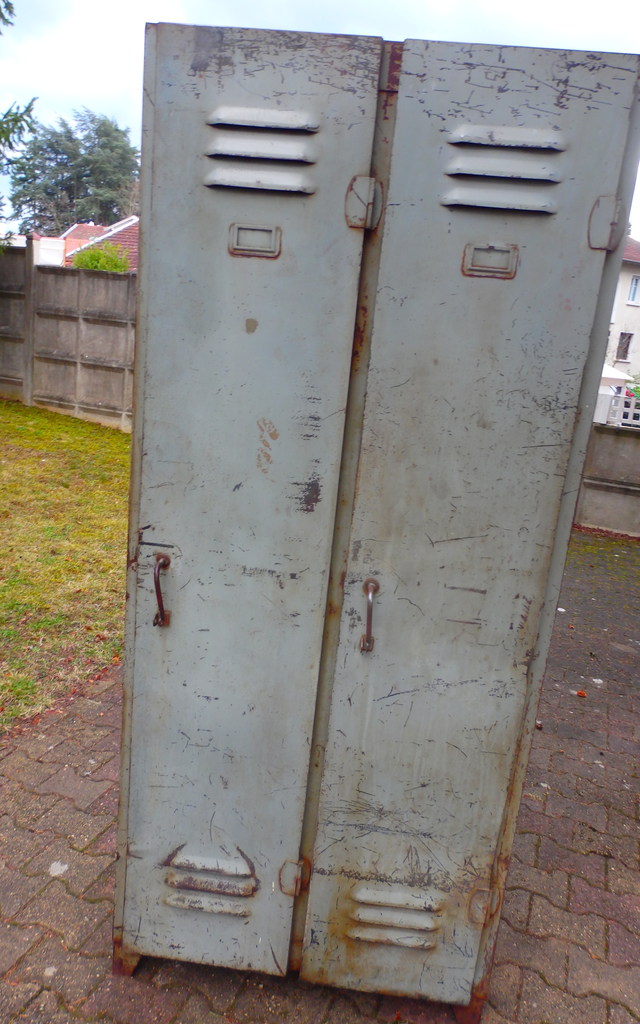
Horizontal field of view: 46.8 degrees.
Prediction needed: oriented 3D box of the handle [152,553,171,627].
[{"bbox_3d":[-0.287,0.142,1.337,0.030,0.128,0.038,7,14,4],"label":"handle"}]

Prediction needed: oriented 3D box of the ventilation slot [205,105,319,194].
[{"bbox_3d":[-0.092,-0.568,1.156,0.177,0.119,0.014,7,14,4],"label":"ventilation slot"}]

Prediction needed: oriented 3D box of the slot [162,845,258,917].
[{"bbox_3d":[-0.224,0.739,1.487,0.182,0.148,0.015,7,14,4],"label":"slot"}]

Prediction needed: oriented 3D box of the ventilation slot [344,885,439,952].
[{"bbox_3d":[0.147,0.803,1.465,0.178,0.126,0.015,7,14,4],"label":"ventilation slot"}]

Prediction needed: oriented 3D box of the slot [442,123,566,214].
[{"bbox_3d":[0.282,-0.526,1.128,0.176,0.119,0.014,7,14,4],"label":"slot"}]

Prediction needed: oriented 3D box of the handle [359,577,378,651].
[{"bbox_3d":[0.087,0.186,1.309,0.030,0.127,0.038,7,14,4],"label":"handle"}]

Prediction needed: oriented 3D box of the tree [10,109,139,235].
[{"bbox_3d":[-12.428,-14.719,37.520,6.792,10.476,6.792,1,15,-19],"label":"tree"}]

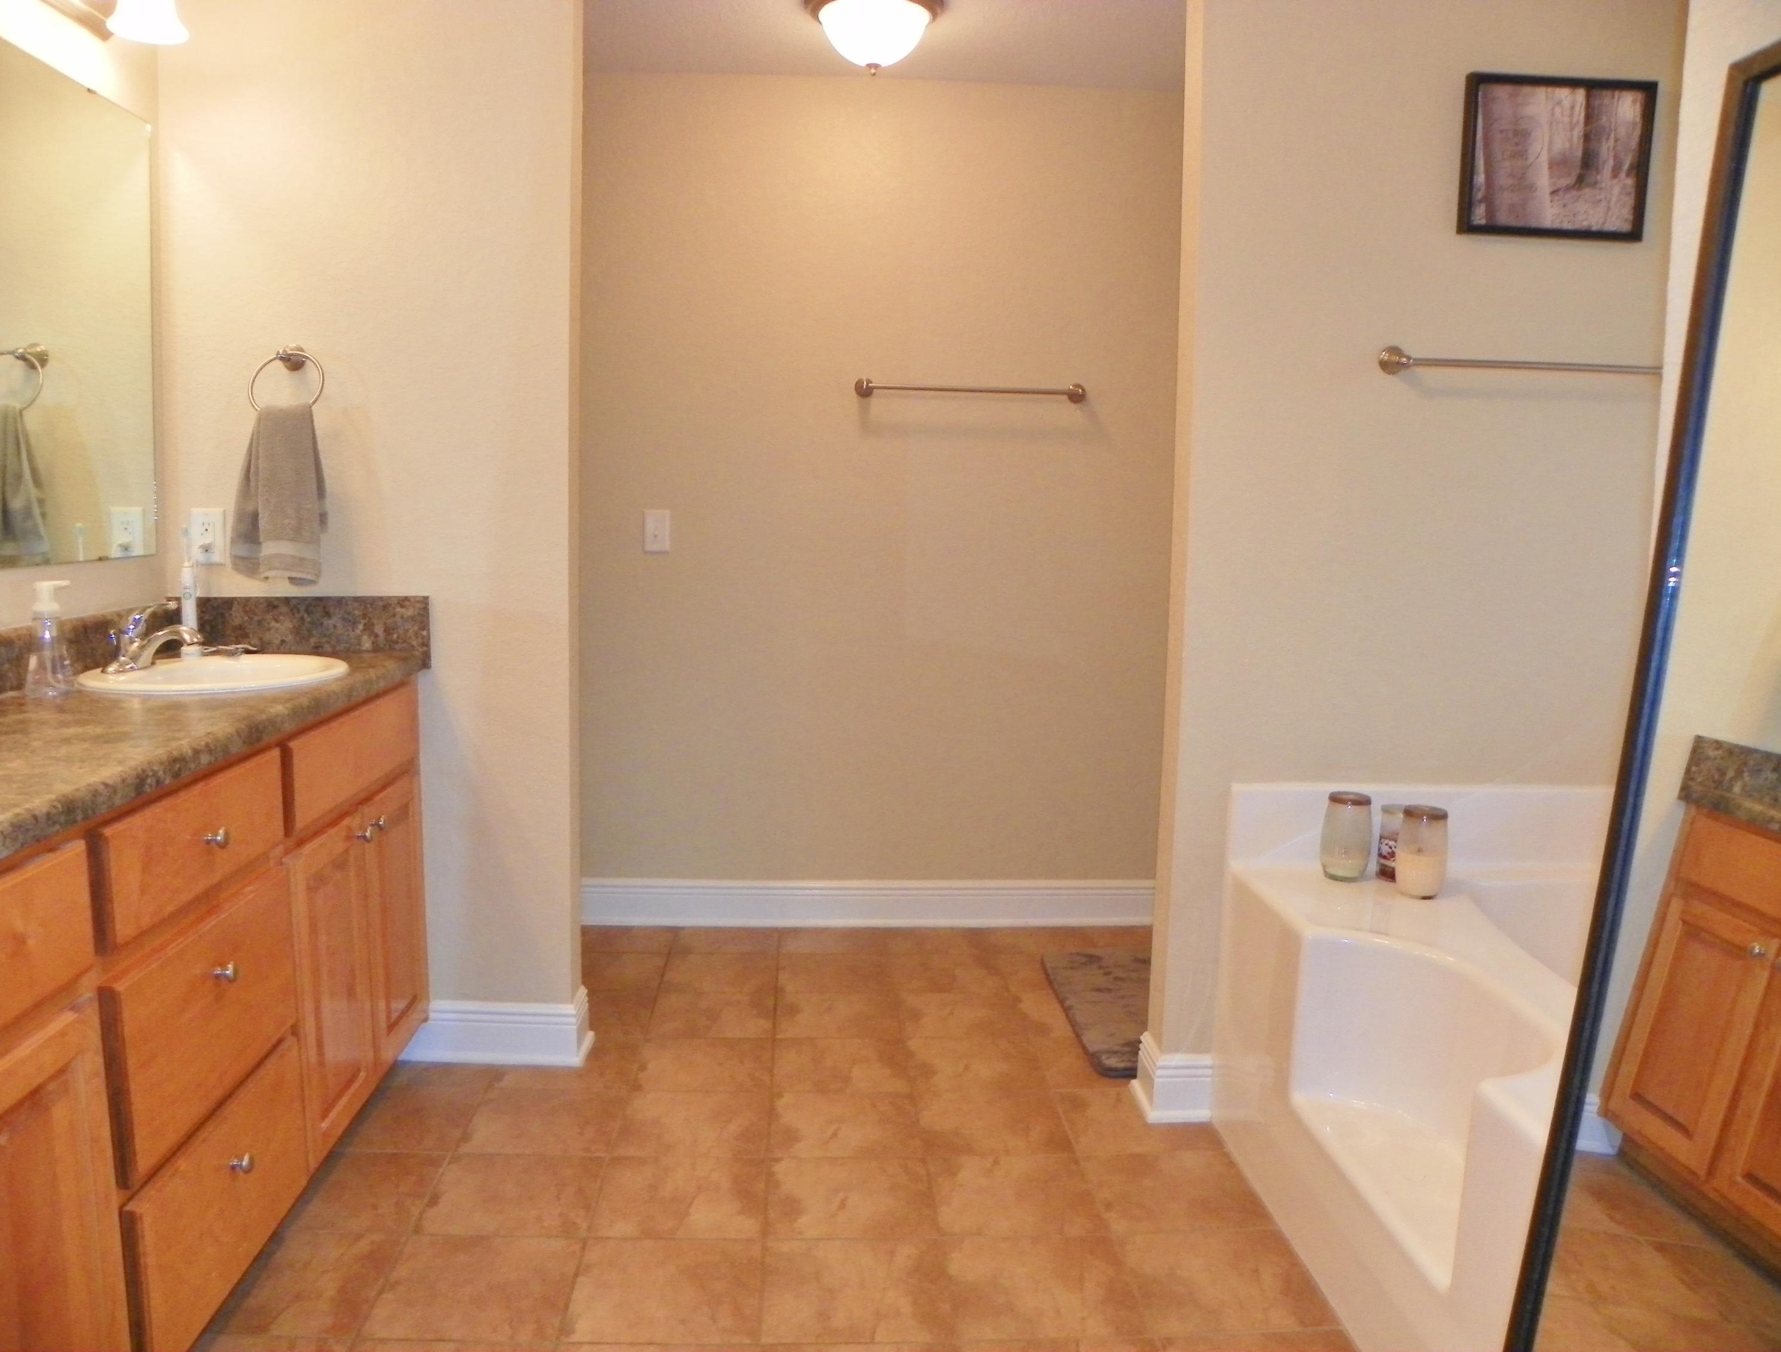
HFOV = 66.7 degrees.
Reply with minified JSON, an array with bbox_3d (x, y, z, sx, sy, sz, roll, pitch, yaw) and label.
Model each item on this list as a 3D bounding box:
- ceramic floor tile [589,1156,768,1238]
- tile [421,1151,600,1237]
[{"bbox_3d":[-0.377,0.948,2.458,0.300,0.012,0.300,1,7,-4],"label":"ceramic floor tile"},{"bbox_3d":[-0.668,0.935,2.429,0.298,0.010,0.298,1,7,-4],"label":"tile"}]

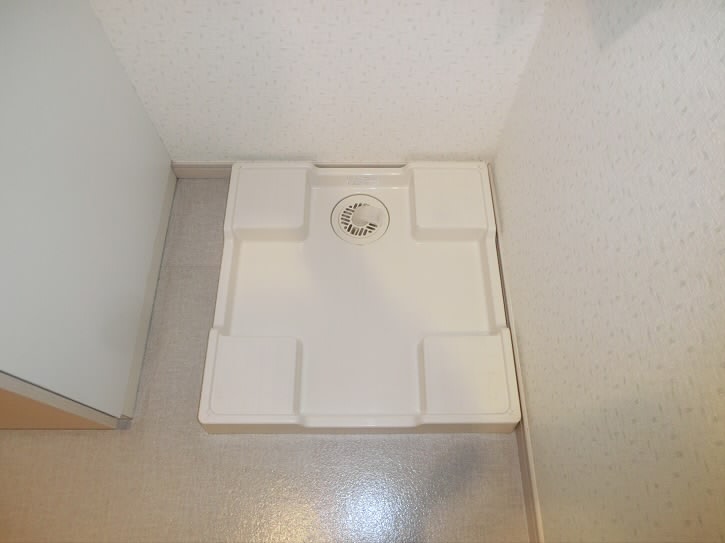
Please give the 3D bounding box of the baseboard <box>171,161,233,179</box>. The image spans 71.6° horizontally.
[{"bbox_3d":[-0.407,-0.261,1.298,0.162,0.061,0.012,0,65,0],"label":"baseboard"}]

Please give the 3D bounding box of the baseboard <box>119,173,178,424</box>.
[{"bbox_3d":[-0.493,0.021,1.166,0.013,0.058,0.617,0,65,0],"label":"baseboard"}]

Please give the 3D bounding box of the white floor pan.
[{"bbox_3d":[-0.005,0.030,1.159,0.640,0.065,0.645,0,65,0],"label":"white floor pan"}]

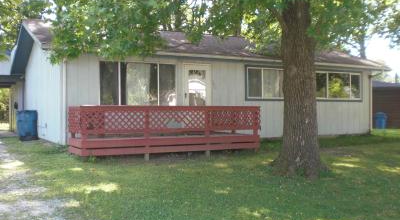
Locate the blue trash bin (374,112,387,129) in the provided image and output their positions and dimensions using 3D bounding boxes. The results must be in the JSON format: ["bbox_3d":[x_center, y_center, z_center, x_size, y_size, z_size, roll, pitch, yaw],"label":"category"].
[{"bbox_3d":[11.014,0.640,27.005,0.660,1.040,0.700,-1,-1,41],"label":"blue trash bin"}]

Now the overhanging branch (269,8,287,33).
[{"bbox_3d":[1.438,-1.680,8.150,0.330,0.480,0.250,0,-1,12],"label":"overhanging branch"}]

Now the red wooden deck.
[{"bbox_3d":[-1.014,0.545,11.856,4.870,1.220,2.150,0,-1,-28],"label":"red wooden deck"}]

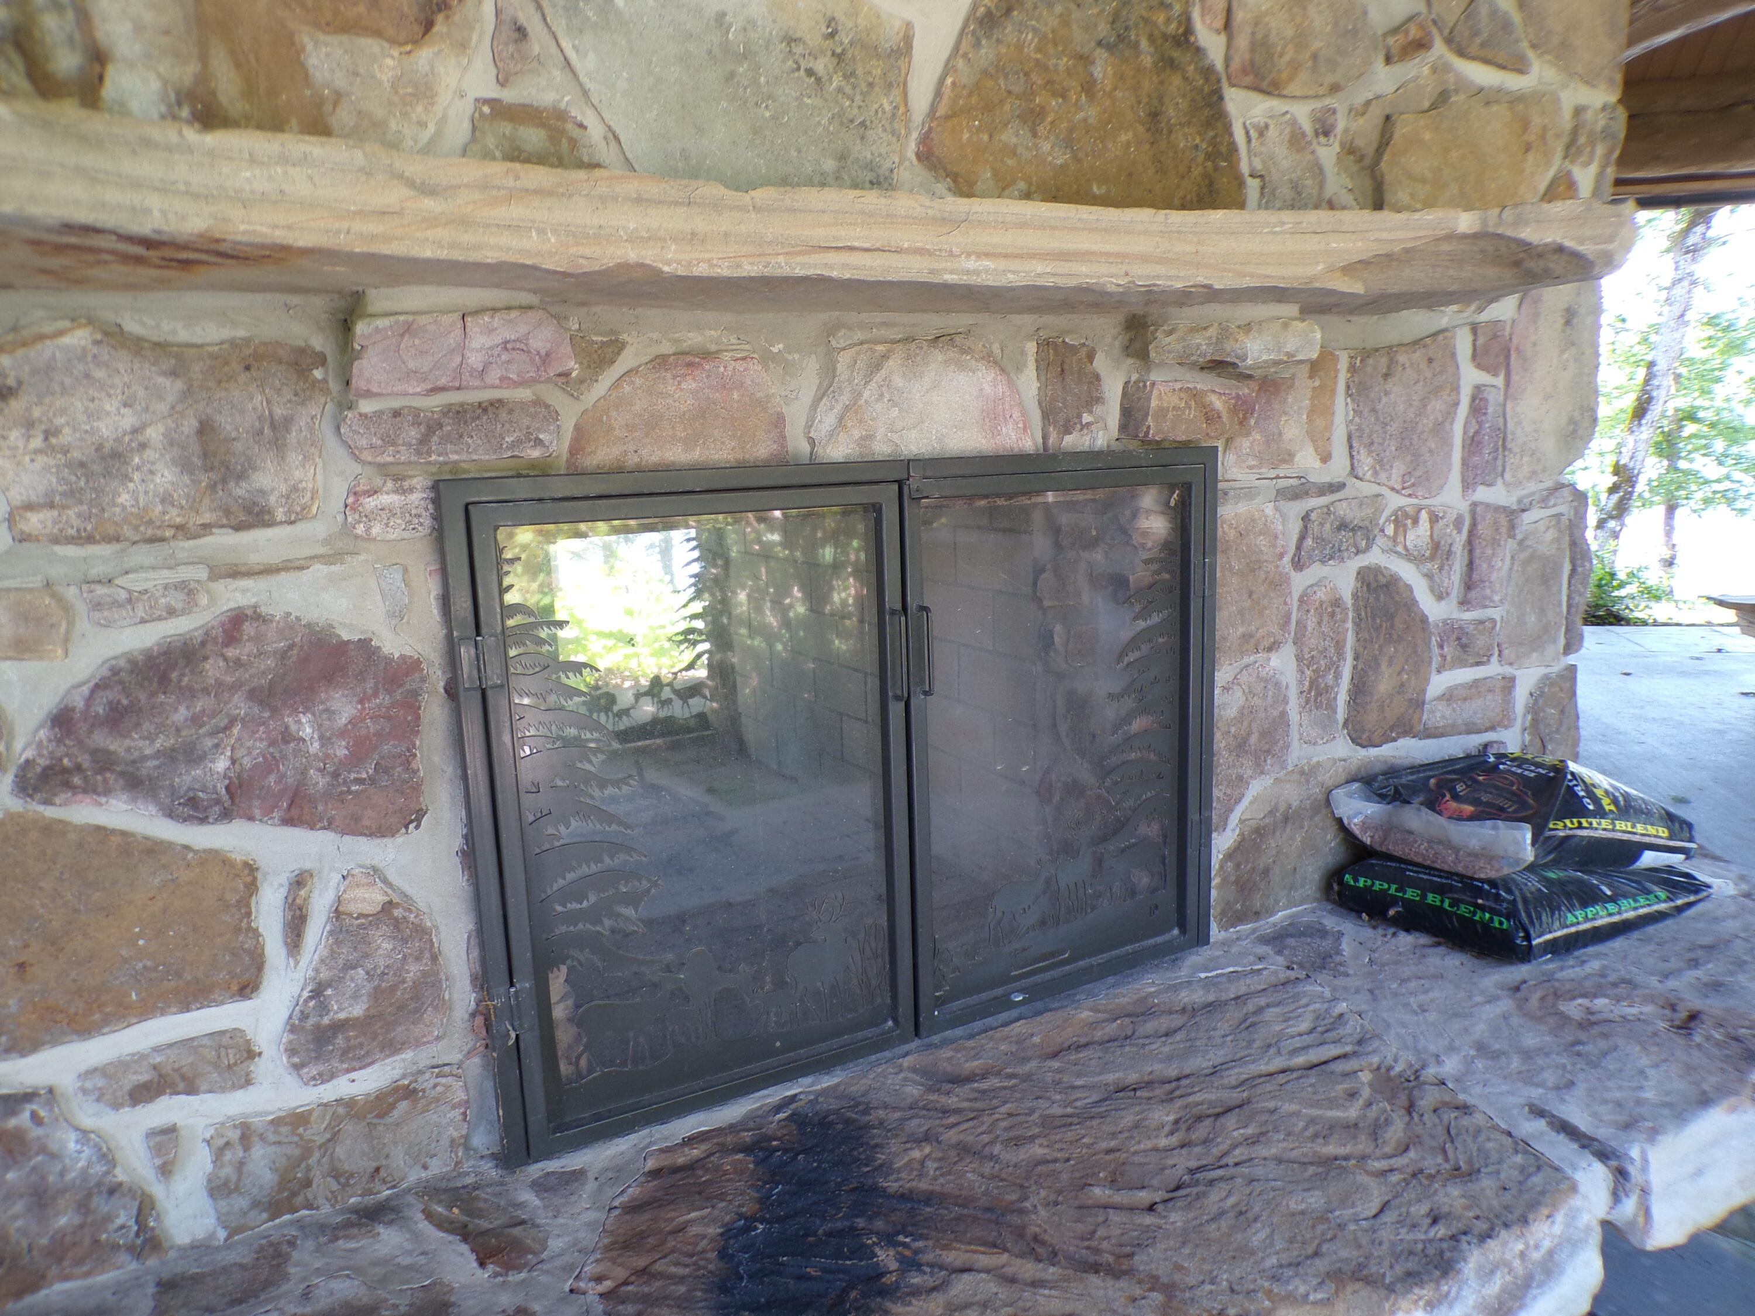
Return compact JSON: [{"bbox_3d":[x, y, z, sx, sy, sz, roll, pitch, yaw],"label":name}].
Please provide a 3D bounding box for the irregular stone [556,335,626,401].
[{"bbox_3d":[-0.311,-0.308,1.294,0.078,0.066,0.050,-8,13,-29],"label":"irregular stone"}]

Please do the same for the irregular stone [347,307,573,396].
[{"bbox_3d":[-0.411,-0.297,1.194,0.208,0.083,0.085,-8,13,-29],"label":"irregular stone"}]

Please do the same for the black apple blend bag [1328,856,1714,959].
[{"bbox_3d":[1.210,0.407,2.264,0.539,0.104,0.331,-8,12,-28],"label":"black apple blend bag"}]

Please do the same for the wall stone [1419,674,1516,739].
[{"bbox_3d":[1.009,0.086,2.145,0.268,0.101,0.080,-8,13,-29],"label":"wall stone"}]

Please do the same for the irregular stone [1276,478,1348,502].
[{"bbox_3d":[0.650,-0.259,1.863,0.156,0.033,0.050,-8,13,-29],"label":"irregular stone"}]

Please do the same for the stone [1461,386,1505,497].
[{"bbox_3d":[0.988,-0.363,2.050,0.102,0.189,0.070,-8,13,-29],"label":"stone"}]

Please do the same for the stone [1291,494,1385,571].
[{"bbox_3d":[0.777,-0.223,2.145,0.239,0.133,0.090,-8,12,-29],"label":"stone"}]

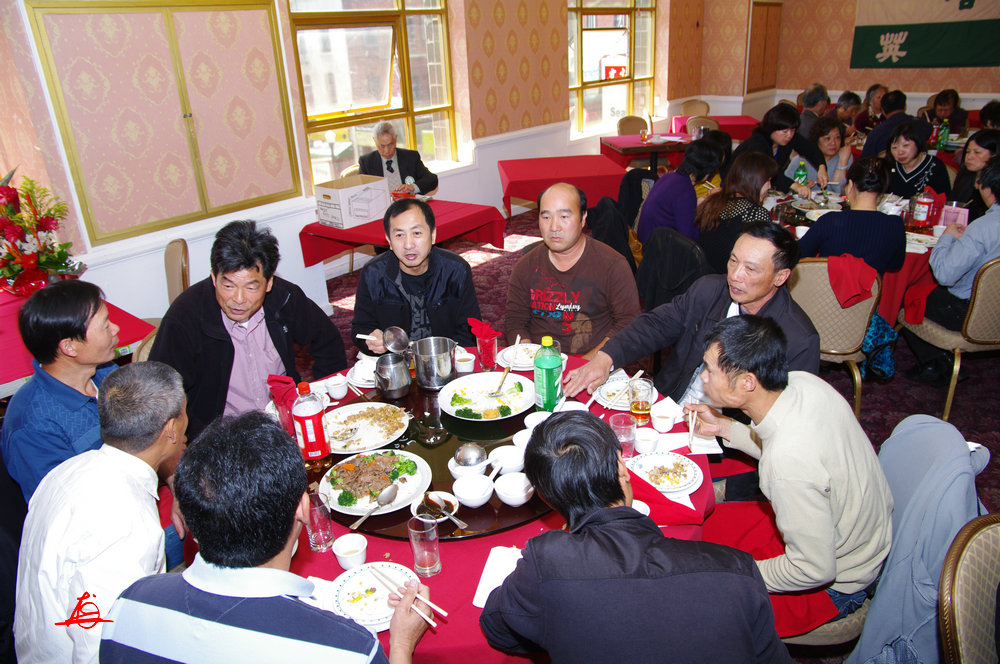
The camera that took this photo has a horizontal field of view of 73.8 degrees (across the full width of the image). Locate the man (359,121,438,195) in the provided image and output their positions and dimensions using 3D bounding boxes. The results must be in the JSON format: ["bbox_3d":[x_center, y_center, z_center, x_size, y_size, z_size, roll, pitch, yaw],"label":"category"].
[{"bbox_3d":[-0.697,-0.819,4.806,0.520,1.340,0.750,-16,25,-28],"label":"man"}]

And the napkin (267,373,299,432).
[{"bbox_3d":[-0.685,0.242,2.118,0.110,0.215,0.085,-3,24,0],"label":"napkin"}]

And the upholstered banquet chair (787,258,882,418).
[{"bbox_3d":[1.656,-0.014,3.446,0.435,0.930,0.570,8,26,23],"label":"upholstered banquet chair"}]

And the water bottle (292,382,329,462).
[{"bbox_3d":[-0.573,0.285,1.998,0.103,0.297,0.103,-3,24,0],"label":"water bottle"}]

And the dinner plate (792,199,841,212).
[{"bbox_3d":[1.844,-0.731,3.880,0.290,0.030,0.290,-3,22,1],"label":"dinner plate"}]

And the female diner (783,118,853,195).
[{"bbox_3d":[2.041,-0.763,4.429,0.500,1.250,0.750,2,23,13],"label":"female diner"}]

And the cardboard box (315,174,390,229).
[{"bbox_3d":[-1.064,-0.948,4.846,0.318,0.275,0.410,19,32,40],"label":"cardboard box"}]

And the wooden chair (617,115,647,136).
[{"bbox_3d":[1.796,-2.355,8.802,0.450,0.920,0.550,-3,22,0],"label":"wooden chair"}]

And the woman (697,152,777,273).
[{"bbox_3d":[1.380,-0.393,3.678,0.750,1.200,0.450,-18,27,-32],"label":"woman"}]

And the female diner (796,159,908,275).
[{"bbox_3d":[1.669,-0.276,3.357,0.500,1.200,0.750,5,24,19],"label":"female diner"}]

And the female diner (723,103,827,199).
[{"bbox_3d":[2.076,-1.077,5.281,0.720,1.380,0.520,16,30,36],"label":"female diner"}]

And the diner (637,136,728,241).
[{"bbox_3d":[1.318,-0.714,4.719,0.750,1.220,0.500,-8,24,-11],"label":"diner"}]

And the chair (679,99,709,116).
[{"bbox_3d":[2.843,-2.898,9.757,0.450,0.920,0.550,1,23,11],"label":"chair"}]

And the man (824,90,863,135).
[{"bbox_3d":[3.649,-1.898,7.138,0.800,1.300,0.500,1,24,9],"label":"man"}]

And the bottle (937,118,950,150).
[{"bbox_3d":[4.532,-2.021,6.791,0.105,0.300,0.105,-3,24,0],"label":"bottle"}]

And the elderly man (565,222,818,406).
[{"bbox_3d":[0.631,0.272,2.129,0.780,1.220,0.620,-19,27,-34],"label":"elderly man"}]

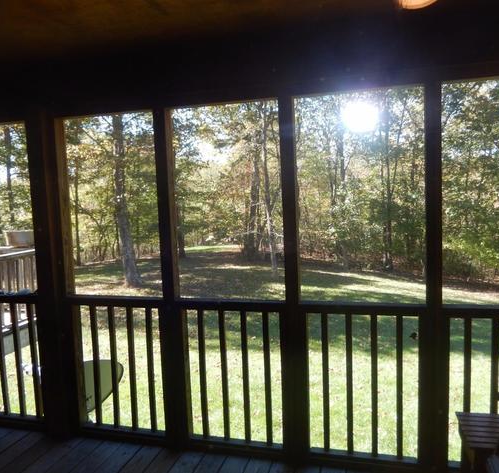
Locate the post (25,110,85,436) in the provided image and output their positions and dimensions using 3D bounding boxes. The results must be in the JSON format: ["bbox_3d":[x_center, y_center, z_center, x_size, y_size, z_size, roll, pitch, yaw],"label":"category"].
[{"bbox_3d":[-1.296,0.316,3.052,0.210,2.130,0.150,-1,5,15],"label":"post"}]

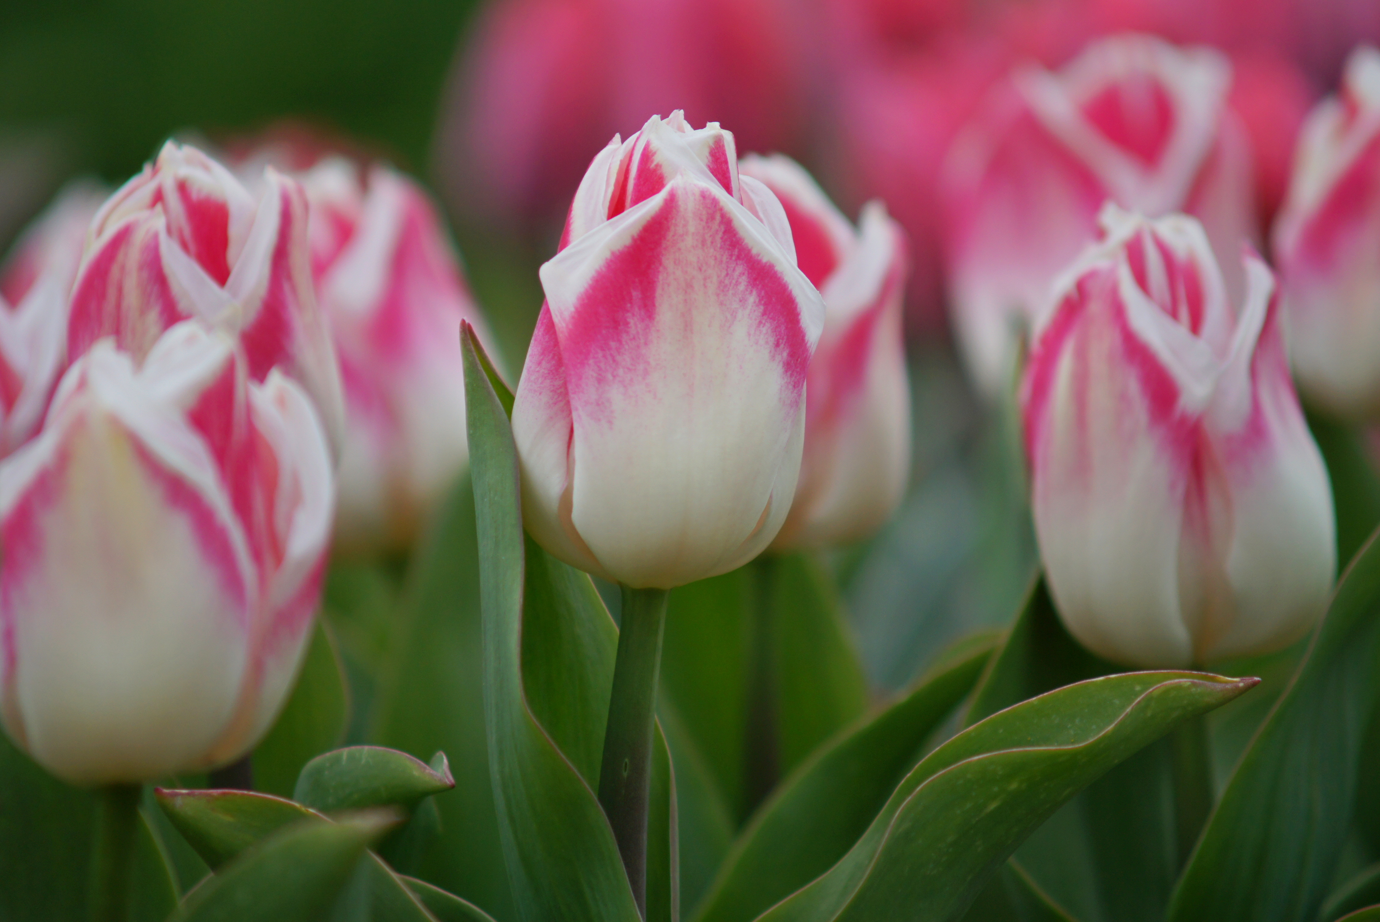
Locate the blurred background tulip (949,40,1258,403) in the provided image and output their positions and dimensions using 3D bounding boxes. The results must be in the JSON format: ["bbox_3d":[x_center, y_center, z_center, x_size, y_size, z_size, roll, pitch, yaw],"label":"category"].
[{"bbox_3d":[0.064,-0.034,1.870,0.047,0.061,0.046,0,7,0],"label":"blurred background tulip"}]

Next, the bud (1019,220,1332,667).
[{"bbox_3d":[0.070,-0.004,1.740,0.045,0.066,0.044,0,7,0],"label":"bud"}]

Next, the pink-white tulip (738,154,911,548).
[{"bbox_3d":[0.012,-0.016,1.780,0.040,0.057,0.039,0,7,0],"label":"pink-white tulip"}]

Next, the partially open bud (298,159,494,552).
[{"bbox_3d":[-0.045,-0.015,1.810,0.035,0.058,0.034,0,7,0],"label":"partially open bud"}]

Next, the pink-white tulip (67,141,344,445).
[{"bbox_3d":[-0.070,-0.016,1.740,0.040,0.058,0.040,0,7,0],"label":"pink-white tulip"}]

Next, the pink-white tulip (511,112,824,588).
[{"bbox_3d":[-0.003,-0.016,1.700,0.044,0.066,0.043,0,7,0],"label":"pink-white tulip"}]

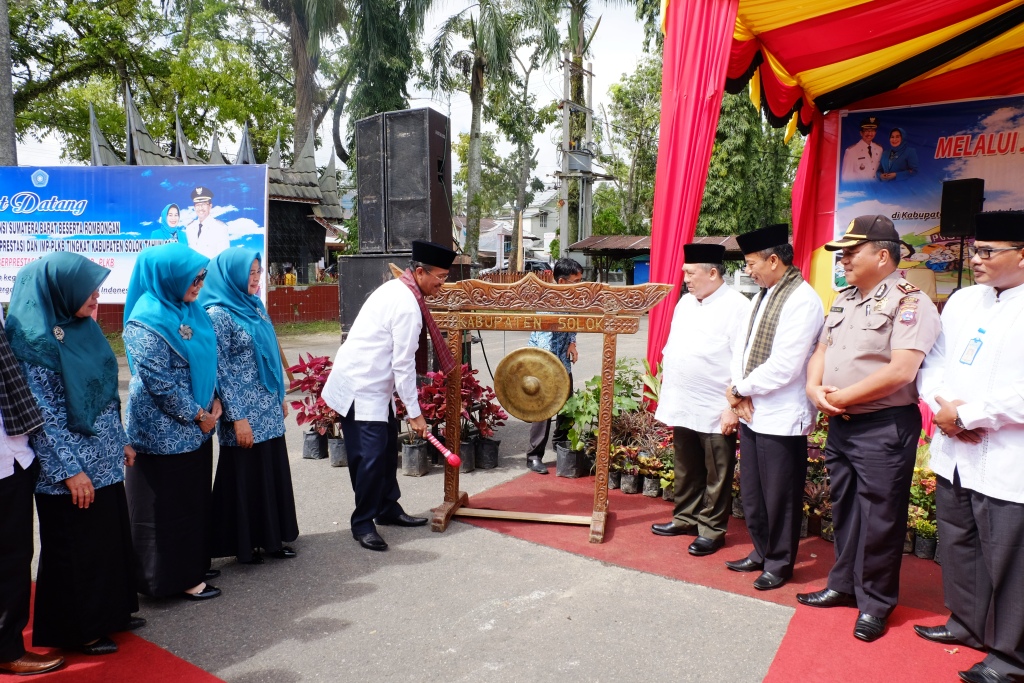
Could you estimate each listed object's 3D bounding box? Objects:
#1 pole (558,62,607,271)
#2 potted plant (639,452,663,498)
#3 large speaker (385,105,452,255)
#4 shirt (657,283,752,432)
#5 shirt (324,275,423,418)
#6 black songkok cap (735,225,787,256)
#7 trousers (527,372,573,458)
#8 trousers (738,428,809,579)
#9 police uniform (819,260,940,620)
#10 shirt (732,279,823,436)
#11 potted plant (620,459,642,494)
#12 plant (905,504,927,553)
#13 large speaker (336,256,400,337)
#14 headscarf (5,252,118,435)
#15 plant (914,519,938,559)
[{"bbox_3d":[2.465,-5.104,24.393,1.218,10.045,2.029,2,4,33],"label":"pole"},{"bbox_3d":[0.951,0.908,4.675,0.170,0.290,0.170,0,6,0],"label":"potted plant"},{"bbox_3d":[-0.801,-1.353,5.900,0.430,1.161,0.420,3,6,22],"label":"large speaker"},{"bbox_3d":[1.077,0.090,3.820,0.360,0.790,0.500,-3,5,-28],"label":"shirt"},{"bbox_3d":[-0.801,0.058,3.950,0.360,0.760,0.480,22,11,15],"label":"shirt"},{"bbox_3d":[1.200,-0.486,3.270,0.260,0.105,0.190,-12,9,-24],"label":"black songkok cap"},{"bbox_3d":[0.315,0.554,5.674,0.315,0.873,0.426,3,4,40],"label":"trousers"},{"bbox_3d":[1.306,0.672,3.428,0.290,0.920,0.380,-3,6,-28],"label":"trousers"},{"bbox_3d":[1.602,0.409,3.000,0.330,1.470,0.500,-3,6,-29],"label":"police uniform"},{"bbox_3d":[1.304,0.082,3.369,0.365,0.771,0.477,-1,4,-17],"label":"shirt"},{"bbox_3d":[0.825,0.922,4.755,0.160,0.245,0.160,0,6,0],"label":"potted plant"},{"bbox_3d":[2.184,1.035,3.780,0.180,0.260,0.180,-3,6,-32],"label":"plant"},{"bbox_3d":[-0.963,-0.434,6.206,0.994,0.690,0.629,2,4,25],"label":"large speaker"},{"bbox_3d":[-1.847,0.014,2.816,0.375,0.751,0.426,1,4,19],"label":"headscarf"},{"bbox_3d":[2.243,1.053,3.700,0.137,0.200,0.137,4,7,31],"label":"plant"}]

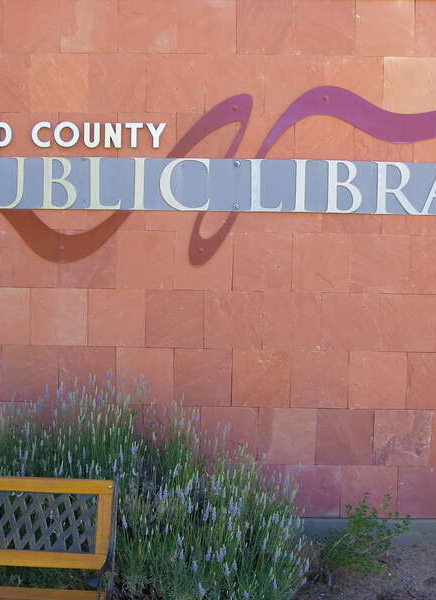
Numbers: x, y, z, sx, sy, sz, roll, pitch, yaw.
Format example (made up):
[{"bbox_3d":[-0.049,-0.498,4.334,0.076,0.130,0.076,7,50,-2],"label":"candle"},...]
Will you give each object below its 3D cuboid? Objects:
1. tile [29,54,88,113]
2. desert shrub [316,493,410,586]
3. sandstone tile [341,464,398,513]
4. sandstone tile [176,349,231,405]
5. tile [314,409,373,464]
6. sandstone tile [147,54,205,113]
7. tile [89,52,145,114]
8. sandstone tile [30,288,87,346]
[{"bbox_3d":[-0.829,-1.129,3.619,0.305,0.305,0.030,1,3,0],"label":"tile"},{"bbox_3d":[0.727,1.163,3.458,0.468,0.413,0.420,1,4,1],"label":"desert shrub"},{"bbox_3d":[0.806,1.018,3.699,0.305,0.294,0.025,1,4,1],"label":"sandstone tile"},{"bbox_3d":[-0.082,0.410,3.691,0.304,0.304,0.030,1,4,1],"label":"sandstone tile"},{"bbox_3d":[0.673,0.725,3.701,0.304,0.304,0.030,1,4,1],"label":"tile"},{"bbox_3d":[-0.212,-1.118,3.583,0.305,0.305,0.025,1,4,1],"label":"sandstone tile"},{"bbox_3d":[-0.521,-1.125,3.616,0.305,0.305,0.030,1,3,0],"label":"tile"},{"bbox_3d":[-0.843,0.091,3.680,0.305,0.305,0.030,1,4,1],"label":"sandstone tile"}]

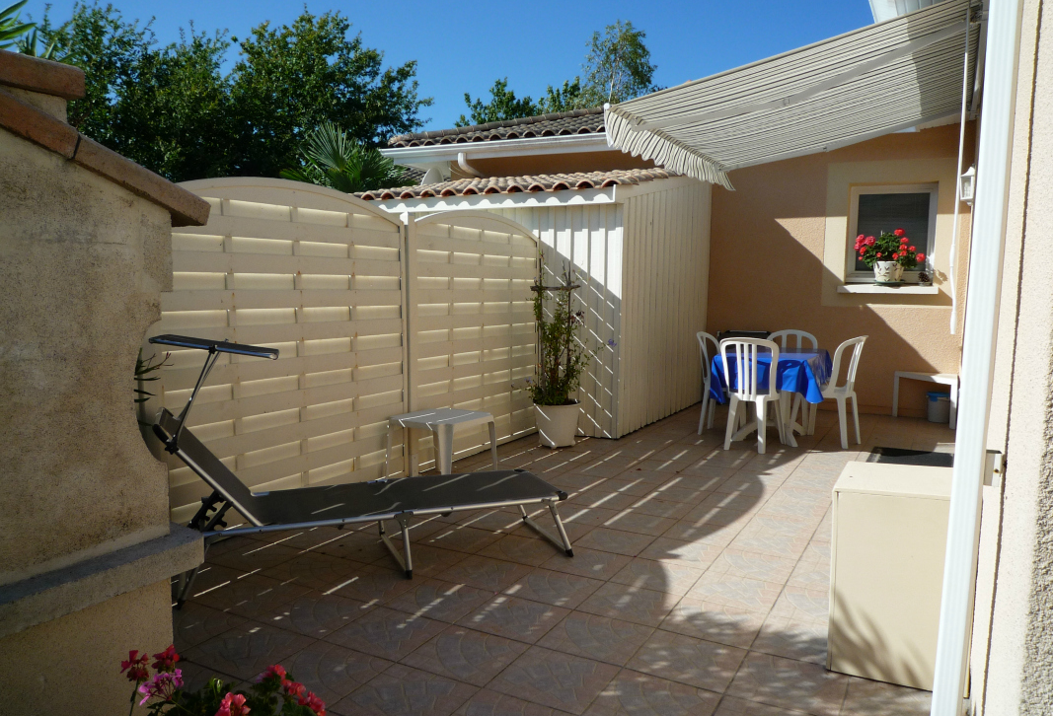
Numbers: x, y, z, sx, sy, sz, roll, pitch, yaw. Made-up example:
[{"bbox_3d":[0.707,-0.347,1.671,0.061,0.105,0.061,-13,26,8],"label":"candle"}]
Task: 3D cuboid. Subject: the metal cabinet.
[{"bbox_3d":[1.294,0.720,2.617,0.410,0.590,0.500,3,6,29],"label":"metal cabinet"}]

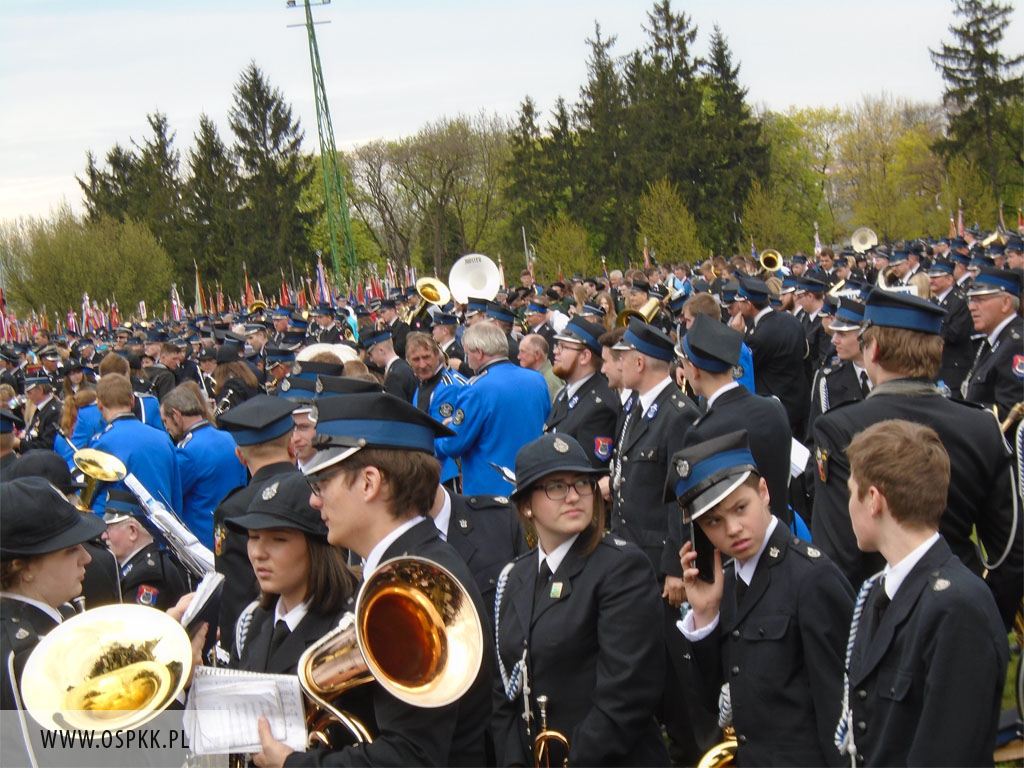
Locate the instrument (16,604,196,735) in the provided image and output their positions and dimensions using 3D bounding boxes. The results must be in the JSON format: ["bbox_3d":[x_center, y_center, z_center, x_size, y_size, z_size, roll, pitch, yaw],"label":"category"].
[{"bbox_3d":[-0.646,0.519,3.896,0.300,0.200,0.290,-5,44,21],"label":"instrument"}]

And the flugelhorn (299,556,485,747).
[{"bbox_3d":[-0.230,0.505,3.901,0.280,0.340,0.350,-9,-16,-43],"label":"flugelhorn"}]

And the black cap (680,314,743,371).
[{"bbox_3d":[0.697,-0.142,8.200,0.255,0.150,0.225,20,20,40],"label":"black cap"}]

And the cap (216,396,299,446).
[{"bbox_3d":[-0.776,0.106,7.150,0.250,0.145,0.280,-7,13,-4],"label":"cap"}]

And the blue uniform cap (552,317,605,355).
[{"bbox_3d":[0.295,-0.212,10.200,0.250,0.140,0.220,14,-1,-10],"label":"blue uniform cap"}]

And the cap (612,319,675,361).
[{"bbox_3d":[0.535,-0.177,9.500,0.280,0.140,0.245,12,9,19],"label":"cap"}]

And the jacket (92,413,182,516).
[{"bbox_3d":[-1.635,0.443,10.200,0.470,0.660,0.290,-7,3,-23],"label":"jacket"}]

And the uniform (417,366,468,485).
[{"bbox_3d":[-0.304,0.199,11.200,0.270,0.600,0.440,-8,3,-37],"label":"uniform"}]

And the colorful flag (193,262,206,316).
[{"bbox_3d":[-6.131,-1.860,46.000,0.260,1.150,0.200,-9,3,0],"label":"colorful flag"}]

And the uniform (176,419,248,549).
[{"bbox_3d":[-1.269,0.460,9.900,0.290,0.660,0.450,-4,4,42],"label":"uniform"}]

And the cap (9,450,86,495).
[{"bbox_3d":[-1.423,0.275,7.100,0.255,0.142,0.225,-6,3,6],"label":"cap"}]

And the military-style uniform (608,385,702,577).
[{"bbox_3d":[0.536,0.384,8.500,0.270,0.780,0.450,-8,3,-30],"label":"military-style uniform"}]

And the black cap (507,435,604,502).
[{"bbox_3d":[0.107,0.197,5.500,0.232,0.135,0.260,-14,6,-25],"label":"black cap"}]

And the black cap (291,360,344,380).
[{"bbox_3d":[-0.627,-0.008,7.500,0.255,0.145,0.220,-2,-1,-40],"label":"black cap"}]

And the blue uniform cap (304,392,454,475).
[{"bbox_3d":[-0.236,0.089,4.200,0.265,0.143,0.225,2,4,10],"label":"blue uniform cap"}]

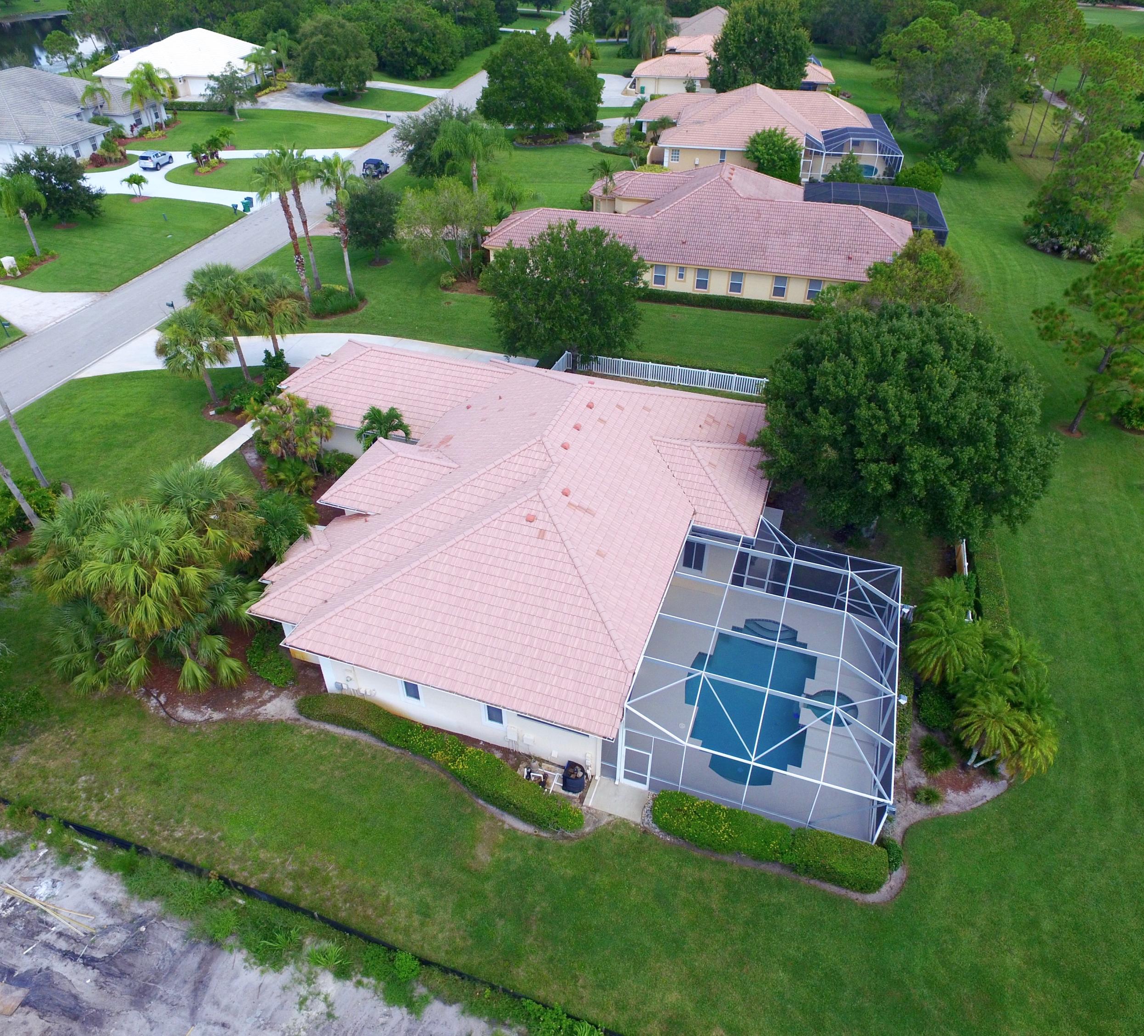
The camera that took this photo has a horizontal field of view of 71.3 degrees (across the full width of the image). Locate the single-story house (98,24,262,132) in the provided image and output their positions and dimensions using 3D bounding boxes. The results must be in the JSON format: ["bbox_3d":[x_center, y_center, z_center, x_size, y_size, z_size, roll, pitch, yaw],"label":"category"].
[{"bbox_3d":[-57.434,-70.092,121.366,22.000,7.500,22.000,5,39,5],"label":"single-story house"}]

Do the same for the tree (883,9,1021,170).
[{"bbox_3d":[40.024,-45.724,85.362,13.310,14.680,13.310,0,38,0],"label":"tree"}]

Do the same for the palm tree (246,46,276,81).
[{"bbox_3d":[-43.859,-63.150,112.453,3.800,5.400,3.800,0,39,0],"label":"palm tree"}]

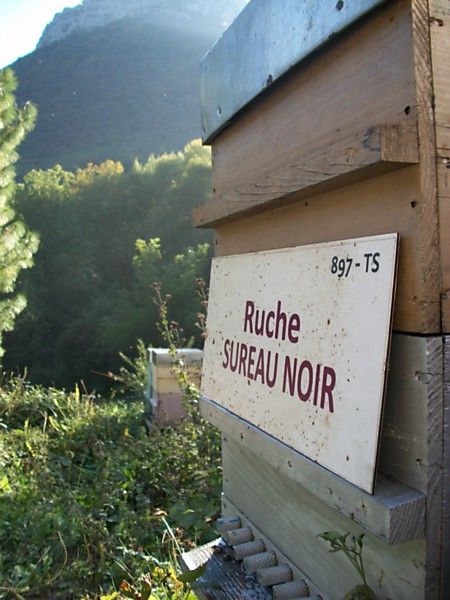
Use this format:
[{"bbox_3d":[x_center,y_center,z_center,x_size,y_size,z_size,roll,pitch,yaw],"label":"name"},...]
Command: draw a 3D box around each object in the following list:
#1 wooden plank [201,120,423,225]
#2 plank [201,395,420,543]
[{"bbox_3d":[0.053,-0.129,0.674,0.036,0.030,0.490,-3,2,-21],"label":"wooden plank"},{"bbox_3d":[0.064,0.179,0.683,0.035,0.031,0.488,-3,2,-21],"label":"plank"}]

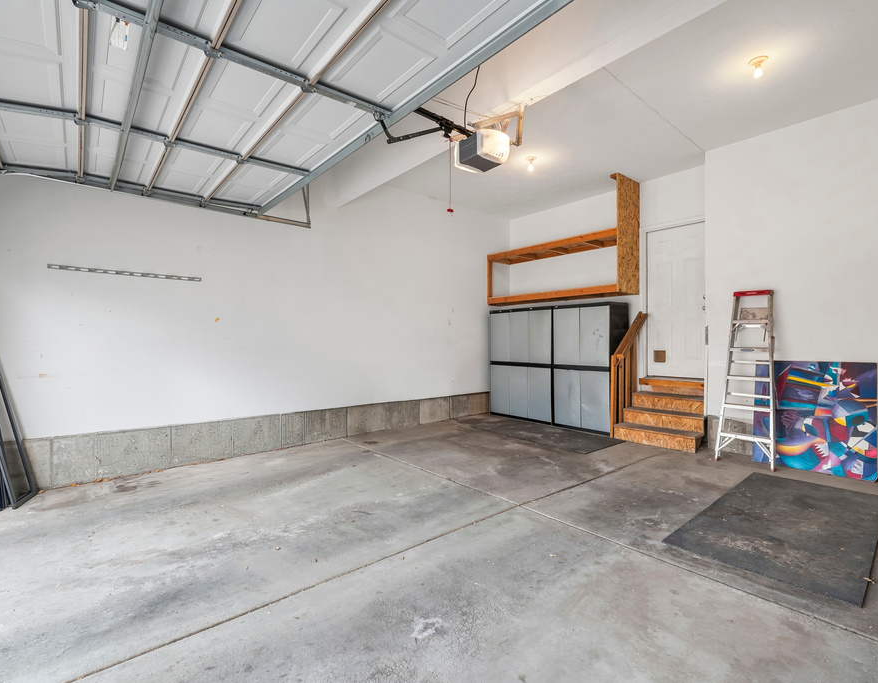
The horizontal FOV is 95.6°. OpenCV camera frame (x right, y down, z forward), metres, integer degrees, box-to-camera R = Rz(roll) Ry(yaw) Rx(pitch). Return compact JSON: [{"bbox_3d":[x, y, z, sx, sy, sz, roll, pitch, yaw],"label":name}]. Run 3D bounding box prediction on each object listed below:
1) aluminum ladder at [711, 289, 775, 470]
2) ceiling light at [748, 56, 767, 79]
[{"bbox_3d":[3.268,0.377,4.184,0.200,1.830,0.490,17,-11,-41],"label":"aluminum ladder"},{"bbox_3d":[2.575,-2.205,3.213,0.125,0.160,0.125,0,0,-42],"label":"ceiling light"}]

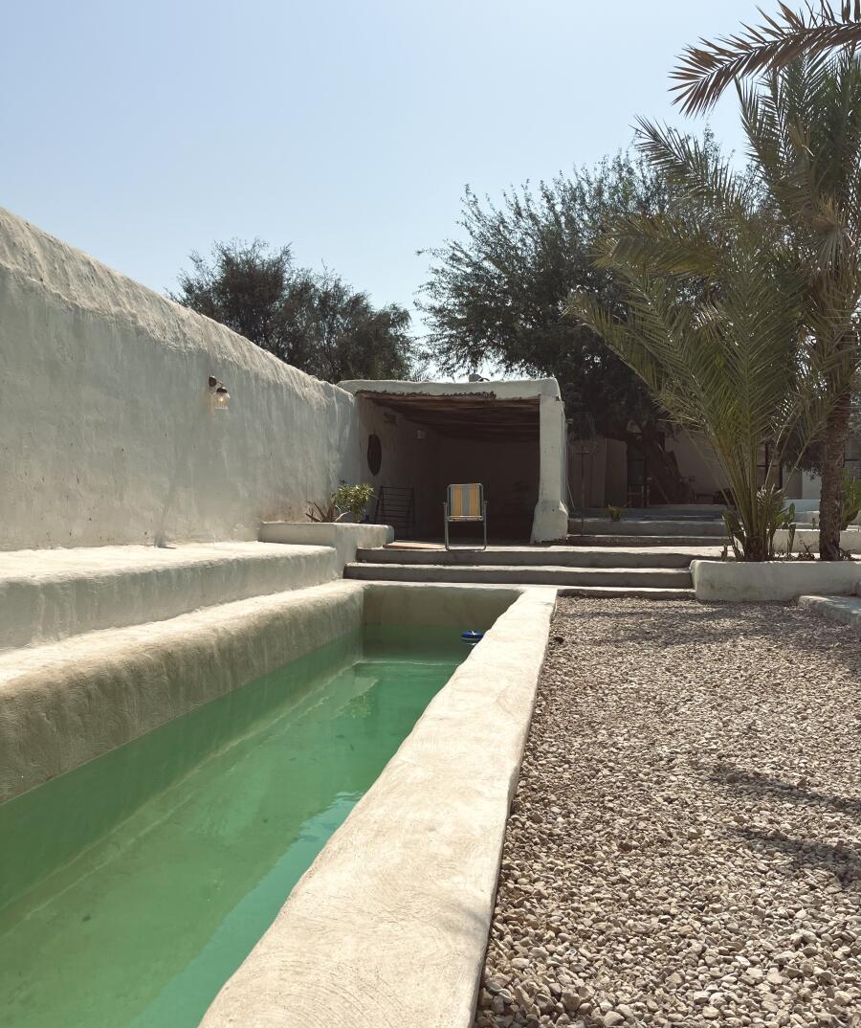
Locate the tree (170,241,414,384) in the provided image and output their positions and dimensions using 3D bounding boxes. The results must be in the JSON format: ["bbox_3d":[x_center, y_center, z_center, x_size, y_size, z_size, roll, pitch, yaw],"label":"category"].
[{"bbox_3d":[-3.800,-3.700,24.000,7.200,8.000,6.800,0,-1,0],"label":"tree"}]

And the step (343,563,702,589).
[{"bbox_3d":[0.930,0.667,9.420,3.650,0.150,0.800,0,-1,15],"label":"step"}]

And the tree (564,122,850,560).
[{"bbox_3d":[2.730,-1.700,8.500,2.800,4.350,2.700,0,-1,0],"label":"tree"}]

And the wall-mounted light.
[{"bbox_3d":[-2.090,-1.190,8.500,0.210,0.340,0.150,0,-1,9],"label":"wall-mounted light"}]

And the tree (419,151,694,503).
[{"bbox_3d":[2.900,-3.700,17.300,6.400,7.400,6.200,0,-1,0],"label":"tree"}]

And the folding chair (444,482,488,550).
[{"bbox_3d":[0.420,0.035,10.450,0.530,0.790,0.540,0,-1,4],"label":"folding chair"}]

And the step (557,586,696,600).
[{"bbox_3d":[1.890,0.773,8.320,1.300,0.090,0.400,0,-1,15],"label":"step"}]

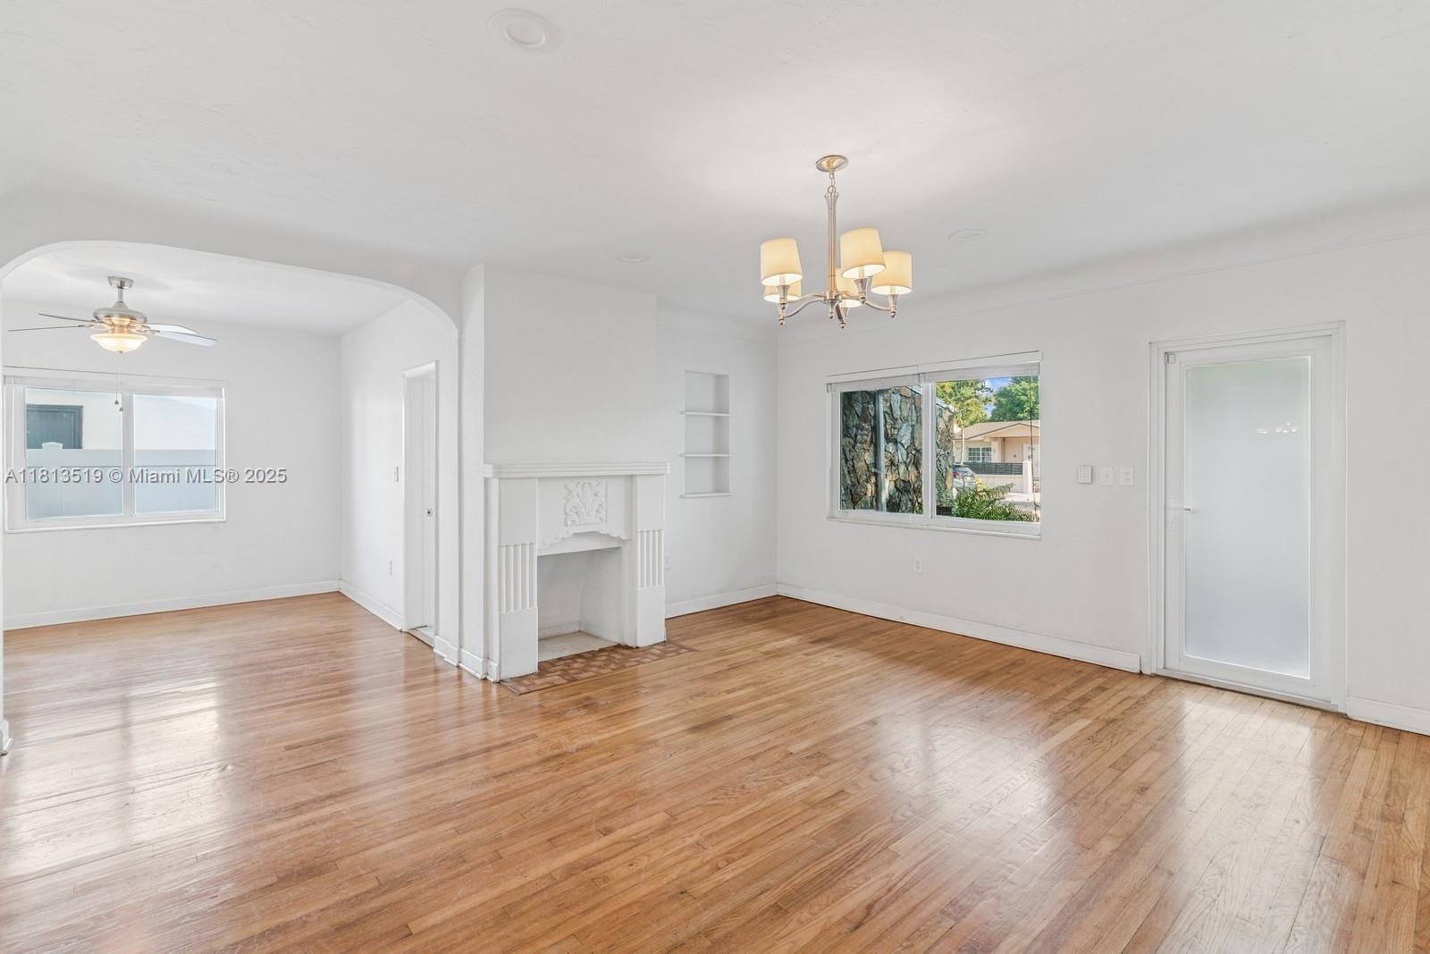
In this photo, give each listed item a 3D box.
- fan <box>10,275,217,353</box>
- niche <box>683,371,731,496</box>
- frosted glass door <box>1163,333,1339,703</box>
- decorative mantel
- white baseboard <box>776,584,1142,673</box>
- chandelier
[{"bbox_3d":[-4.438,-1.198,4.753,1.240,0.541,1.220,-1,1,-42],"label":"fan"},{"bbox_3d":[-0.126,-0.387,5.931,0.560,1.136,0.225,-1,1,-42],"label":"niche"},{"bbox_3d":[3.106,0.206,3.760,0.130,2.105,0.908,-1,1,-42],"label":"frosted glass door"},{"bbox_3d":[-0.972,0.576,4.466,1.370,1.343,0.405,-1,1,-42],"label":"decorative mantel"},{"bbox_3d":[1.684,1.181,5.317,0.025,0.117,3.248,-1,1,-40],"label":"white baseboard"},{"bbox_3d":[0.492,-0.987,2.646,0.650,0.660,0.650,0,1,0],"label":"chandelier"}]

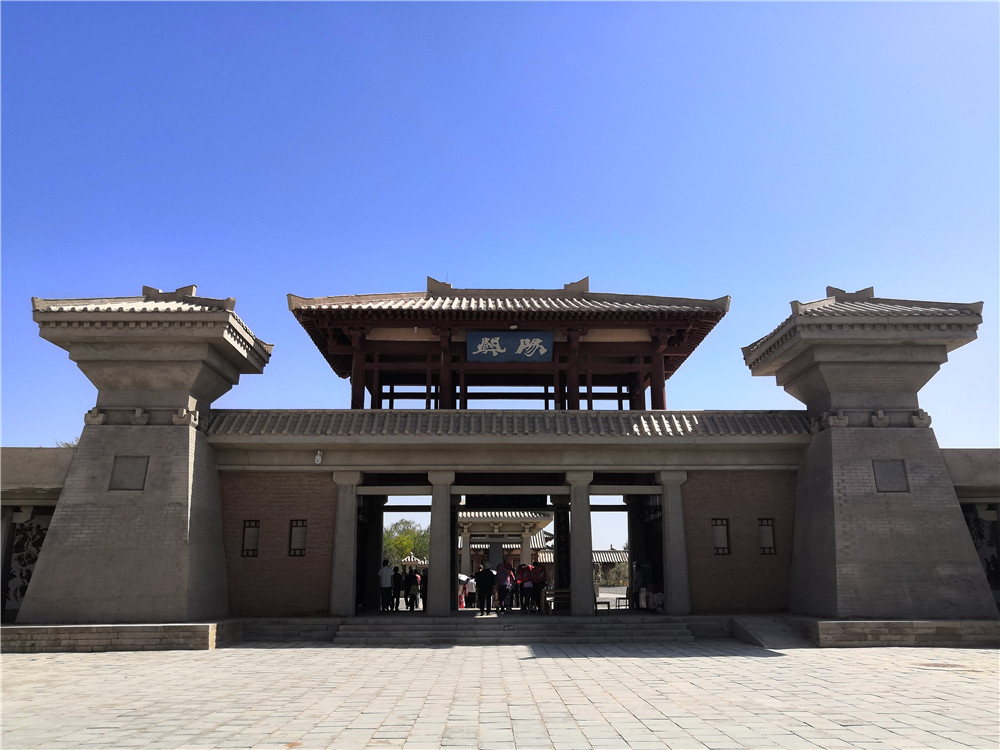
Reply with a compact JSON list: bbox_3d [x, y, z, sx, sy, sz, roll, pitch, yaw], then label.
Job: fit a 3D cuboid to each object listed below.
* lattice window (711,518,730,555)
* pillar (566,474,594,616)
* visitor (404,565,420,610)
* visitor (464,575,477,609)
[{"bbox_3d":[6.949,5.100,24.573,0.550,1.134,0.130,0,-15,-1],"label":"lattice window"},{"bbox_3d":[2.539,5.231,24.385,0.800,4.368,0.760,0,-15,-1],"label":"pillar"},{"bbox_3d":[-3.174,7.785,28.300,0.540,1.570,0.420,0,-15,-1],"label":"visitor"},{"bbox_3d":[-1.423,10.650,38.381,0.540,1.600,0.340,0,-15,-1],"label":"visitor"}]

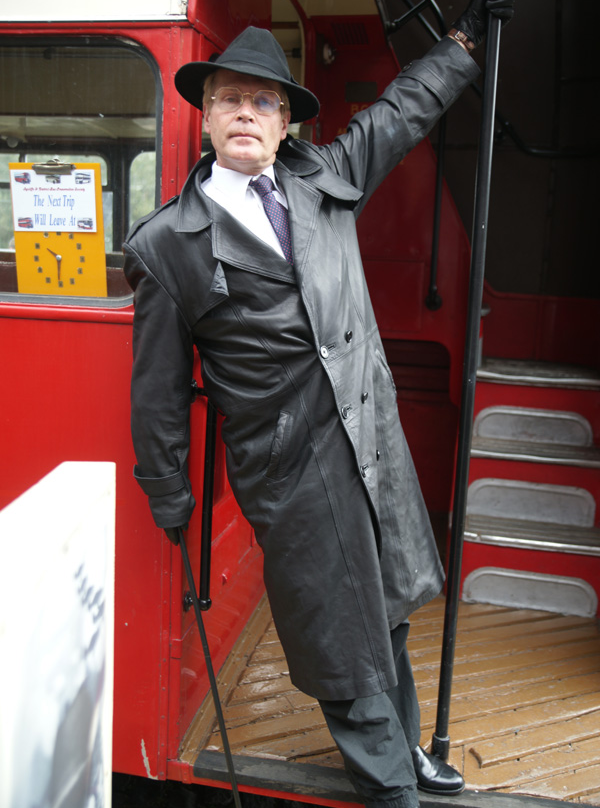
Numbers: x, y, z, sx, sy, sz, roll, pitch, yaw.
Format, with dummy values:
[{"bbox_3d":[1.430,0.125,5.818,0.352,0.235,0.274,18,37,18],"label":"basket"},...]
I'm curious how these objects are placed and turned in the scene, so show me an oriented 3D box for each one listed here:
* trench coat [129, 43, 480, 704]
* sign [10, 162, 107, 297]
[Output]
[{"bbox_3d":[0.038,-0.051,1.815,0.740,1.380,0.460,-4,13,-16],"label":"trench coat"},{"bbox_3d":[-0.588,-0.424,2.134,0.232,0.320,0.018,3,14,9],"label":"sign"}]

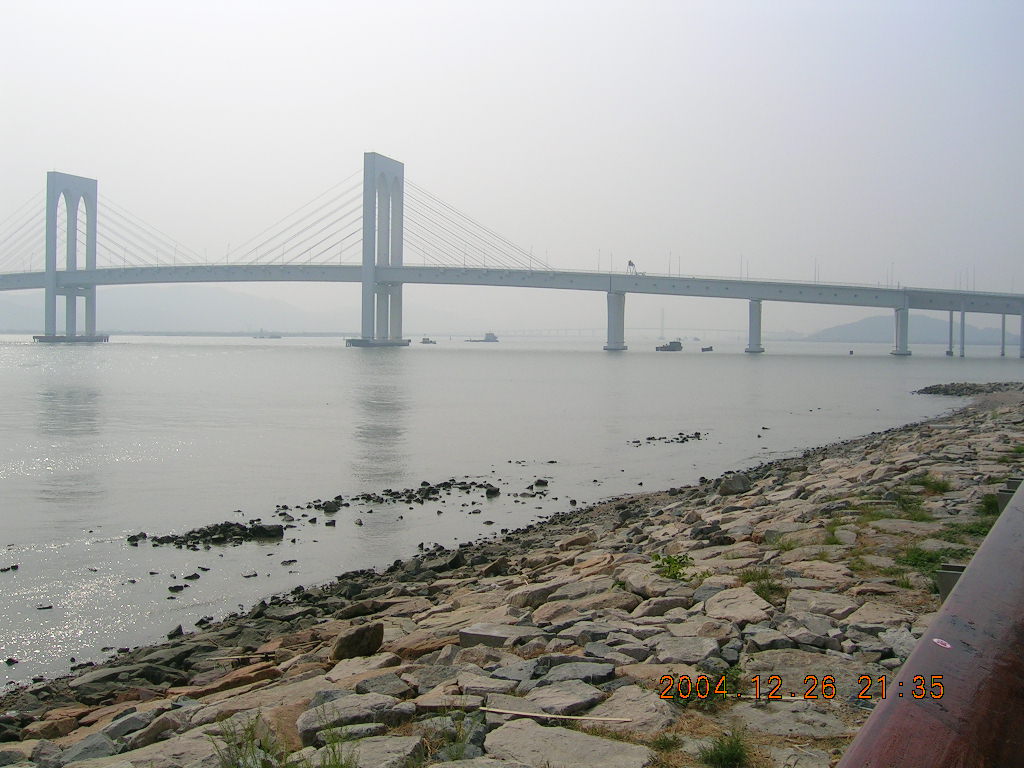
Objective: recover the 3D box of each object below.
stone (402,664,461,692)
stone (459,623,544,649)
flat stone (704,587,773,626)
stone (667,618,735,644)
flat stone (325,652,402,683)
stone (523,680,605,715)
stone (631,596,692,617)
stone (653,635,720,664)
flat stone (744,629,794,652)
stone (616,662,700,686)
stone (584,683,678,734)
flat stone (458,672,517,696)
[{"bbox_3d":[-0.608,2.259,7.835,0.359,0.140,0.332,-5,-1,-20],"label":"stone"},{"bbox_3d":[-0.050,2.271,9.195,0.692,0.200,0.407,-6,-1,19],"label":"stone"},{"bbox_3d":[1.984,1.978,9.067,0.546,0.150,0.800,-5,0,12],"label":"flat stone"},{"bbox_3d":[1.409,1.844,7.763,0.425,0.128,0.351,-4,3,-10],"label":"stone"},{"bbox_3d":[-1.301,2.470,9.042,0.634,0.136,0.430,-7,-3,-18],"label":"flat stone"},{"bbox_3d":[0.325,1.933,6.425,0.383,0.111,0.347,-6,4,-35],"label":"stone"},{"bbox_3d":[1.371,2.069,9.483,0.544,0.160,0.360,-5,-1,8],"label":"stone"},{"bbox_3d":[1.304,2.015,7.730,0.482,0.140,0.506,-5,0,10],"label":"stone"},{"bbox_3d":[1.791,1.785,7.214,0.302,0.111,0.238,-3,3,0],"label":"flat stone"},{"bbox_3d":[0.999,2.027,7.067,0.505,0.130,0.340,-4,0,-7],"label":"stone"},{"bbox_3d":[0.685,1.877,5.992,0.389,0.119,0.389,-6,4,-40],"label":"stone"},{"bbox_3d":[-0.174,2.173,7.392,0.361,0.120,0.232,-5,-1,-16],"label":"flat stone"}]

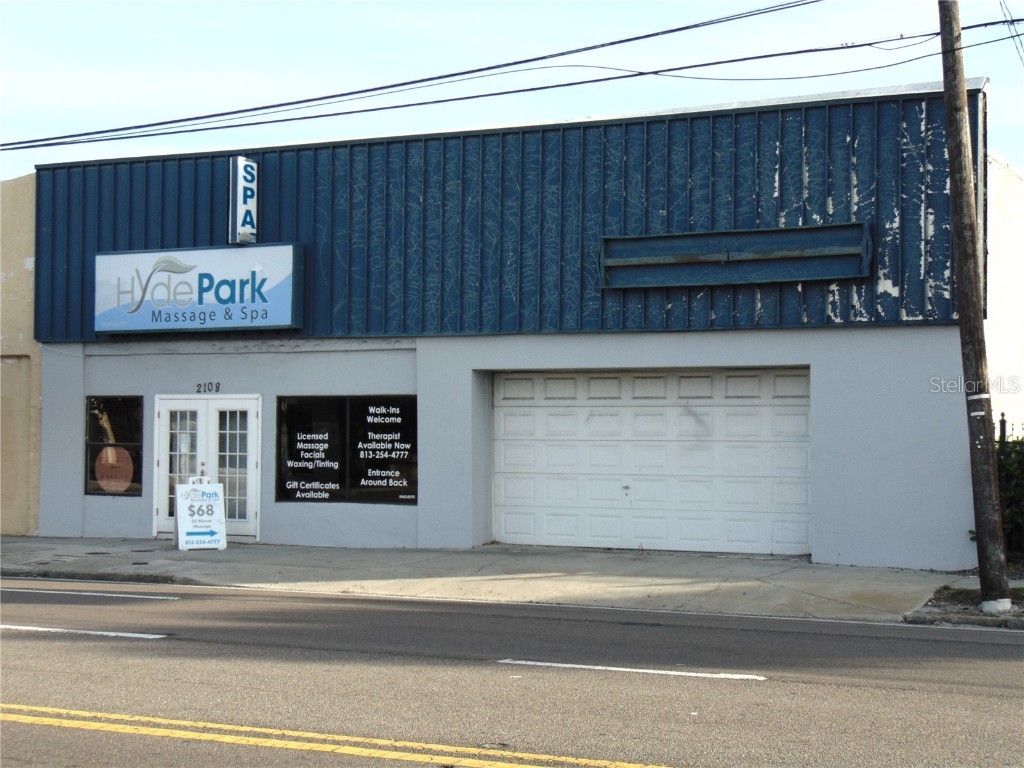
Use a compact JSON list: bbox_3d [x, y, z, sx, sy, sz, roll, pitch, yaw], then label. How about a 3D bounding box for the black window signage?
[{"bbox_3d":[-2.381,0.949,25.627,2.436,1.561,0.060,0,-2,27],"label":"black window signage"}]

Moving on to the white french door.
[{"bbox_3d":[-4.575,1.246,26.712,1.976,2.162,0.120,0,-2,27],"label":"white french door"}]

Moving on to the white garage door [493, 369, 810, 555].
[{"bbox_3d":[1.863,1.009,24.056,4.709,2.438,0.080,0,-2,27],"label":"white garage door"}]

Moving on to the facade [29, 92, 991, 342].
[{"bbox_3d":[-0.895,-2.090,24.714,14.793,2.788,0.250,0,-2,27],"label":"facade"}]

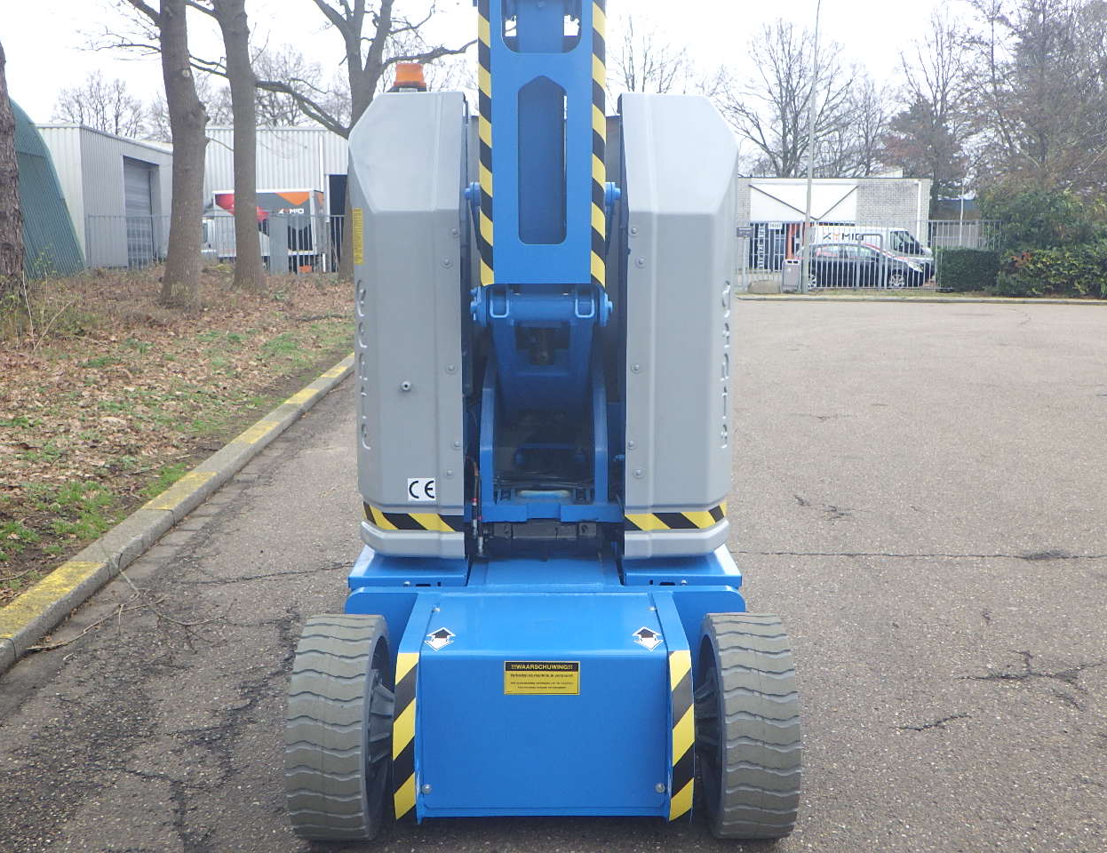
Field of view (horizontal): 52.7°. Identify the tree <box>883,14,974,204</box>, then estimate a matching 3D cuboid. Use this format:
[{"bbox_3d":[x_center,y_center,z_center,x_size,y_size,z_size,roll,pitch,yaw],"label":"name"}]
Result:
[{"bbox_3d":[17.150,-13.180,51.531,4.400,12.000,4.400,0,10,0],"label":"tree"}]

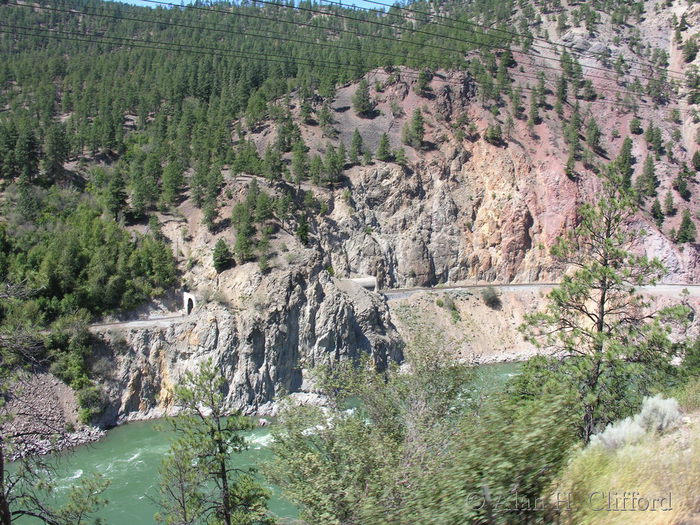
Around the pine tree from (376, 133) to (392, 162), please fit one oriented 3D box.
[{"bbox_3d":[21.450,-71.490,440.000,9.450,18.650,9.450,0,3,0],"label":"pine tree"}]

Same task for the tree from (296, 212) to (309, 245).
[{"bbox_3d":[-22.680,-16.240,338.000,5.730,15.280,5.730,0,3,0],"label":"tree"}]

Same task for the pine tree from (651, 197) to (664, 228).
[{"bbox_3d":[194.630,-31.010,448.000,7.980,18.990,7.980,0,3,0],"label":"pine tree"}]

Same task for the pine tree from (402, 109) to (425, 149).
[{"bbox_3d":[36.040,-76.060,401.760,11.860,22.700,11.860,0,5,0],"label":"pine tree"}]

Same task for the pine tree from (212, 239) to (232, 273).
[{"bbox_3d":[-50.260,-2.760,279.000,7.490,13.400,7.490,0,5,0],"label":"pine tree"}]

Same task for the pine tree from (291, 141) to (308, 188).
[{"bbox_3d":[-26.210,-51.380,367.350,8.870,23.870,8.870,0,5,0],"label":"pine tree"}]

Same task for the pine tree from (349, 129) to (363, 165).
[{"bbox_3d":[2.980,-62.800,383.160,7.200,19.490,7.200,0,5,0],"label":"pine tree"}]

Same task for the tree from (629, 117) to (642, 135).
[{"bbox_3d":[213.780,-102.590,530.000,9.430,13.480,9.430,0,3,0],"label":"tree"}]

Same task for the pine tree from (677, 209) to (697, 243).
[{"bbox_3d":[179.070,-19.690,376.650,10.110,18.090,10.110,0,5,0],"label":"pine tree"}]

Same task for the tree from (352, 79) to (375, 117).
[{"bbox_3d":[9.250,-113.060,485.000,13.570,26.040,13.570,0,3,0],"label":"tree"}]

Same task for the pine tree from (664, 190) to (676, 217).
[{"bbox_3d":[179.820,-33.100,397.110,6.400,14.590,6.400,0,5,0],"label":"pine tree"}]

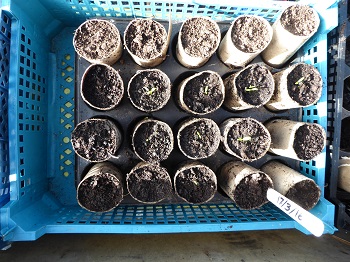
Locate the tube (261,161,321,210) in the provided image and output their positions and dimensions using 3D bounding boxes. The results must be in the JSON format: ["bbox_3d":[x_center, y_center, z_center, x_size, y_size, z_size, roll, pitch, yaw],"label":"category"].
[{"bbox_3d":[0.139,0.065,0.336,0.045,0.098,0.045,0,102,-9],"label":"tube"}]

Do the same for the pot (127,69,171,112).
[{"bbox_3d":[-0.031,-0.045,0.312,0.045,0.098,0.045,0,93,-6],"label":"pot"}]

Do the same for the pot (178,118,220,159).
[{"bbox_3d":[0.023,0.007,0.312,0.044,0.097,0.044,0,92,-2],"label":"pot"}]

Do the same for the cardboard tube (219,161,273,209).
[{"bbox_3d":[0.082,0.064,0.331,0.045,0.098,0.045,0,94,-6],"label":"cardboard tube"}]

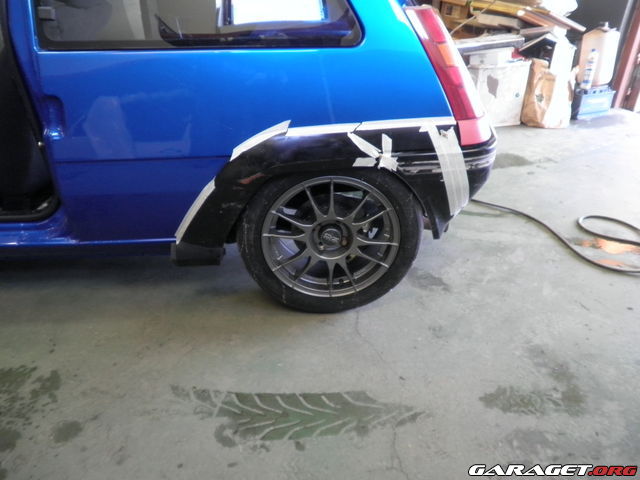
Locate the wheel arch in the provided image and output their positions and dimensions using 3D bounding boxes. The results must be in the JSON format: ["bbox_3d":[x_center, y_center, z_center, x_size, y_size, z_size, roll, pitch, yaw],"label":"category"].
[{"bbox_3d":[0.027,-0.157,1.491,1.000,0.450,0.210,-2,30,-1],"label":"wheel arch"}]

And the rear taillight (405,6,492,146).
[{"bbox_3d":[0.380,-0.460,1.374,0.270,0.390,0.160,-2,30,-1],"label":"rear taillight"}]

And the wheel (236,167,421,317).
[{"bbox_3d":[0.034,-0.038,1.575,0.575,0.575,0.200,-2,30,-1],"label":"wheel"}]

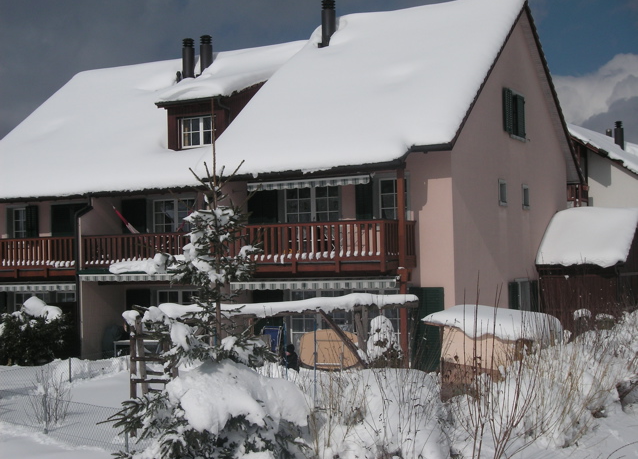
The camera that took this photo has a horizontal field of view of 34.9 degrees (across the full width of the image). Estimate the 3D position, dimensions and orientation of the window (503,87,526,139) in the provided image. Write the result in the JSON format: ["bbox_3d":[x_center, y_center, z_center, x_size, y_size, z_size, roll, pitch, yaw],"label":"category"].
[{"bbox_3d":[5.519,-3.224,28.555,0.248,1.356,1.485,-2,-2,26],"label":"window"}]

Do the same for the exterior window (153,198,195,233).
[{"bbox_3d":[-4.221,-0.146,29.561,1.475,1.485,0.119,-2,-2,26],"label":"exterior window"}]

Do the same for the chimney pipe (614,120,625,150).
[{"bbox_3d":[14.668,-4.588,49.500,0.446,1.485,0.446,-2,-2,26],"label":"chimney pipe"}]

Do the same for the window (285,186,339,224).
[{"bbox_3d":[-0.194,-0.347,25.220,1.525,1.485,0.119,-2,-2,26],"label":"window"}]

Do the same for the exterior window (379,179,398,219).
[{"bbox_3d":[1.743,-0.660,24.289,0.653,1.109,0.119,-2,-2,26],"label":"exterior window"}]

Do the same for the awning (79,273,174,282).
[{"bbox_3d":[-5.238,1.305,27.706,3.316,0.257,0.317,-2,-2,26],"label":"awning"}]

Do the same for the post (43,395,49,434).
[{"bbox_3d":[-4.192,2.835,15.543,0.054,0.634,0.054,-2,-2,26],"label":"post"}]

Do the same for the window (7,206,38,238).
[{"bbox_3d":[-9.480,-0.164,32.441,1.346,1.138,0.129,-2,-2,26],"label":"window"}]

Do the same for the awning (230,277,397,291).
[{"bbox_3d":[-0.210,1.337,24.938,4.554,0.337,0.317,-2,-2,26],"label":"awning"}]

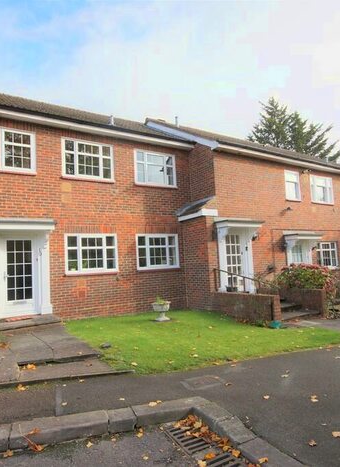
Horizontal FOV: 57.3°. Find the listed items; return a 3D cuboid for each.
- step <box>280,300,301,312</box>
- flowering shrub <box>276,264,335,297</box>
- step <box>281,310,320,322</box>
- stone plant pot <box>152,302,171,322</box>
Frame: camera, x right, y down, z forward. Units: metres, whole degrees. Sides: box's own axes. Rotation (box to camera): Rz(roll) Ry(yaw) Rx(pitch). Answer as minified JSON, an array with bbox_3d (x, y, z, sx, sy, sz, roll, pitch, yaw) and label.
[{"bbox_3d":[2.895,2.105,8.583,1.380,0.140,0.550,0,-5,-33],"label":"step"},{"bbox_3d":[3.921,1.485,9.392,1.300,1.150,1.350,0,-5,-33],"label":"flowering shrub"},{"bbox_3d":[3.198,2.182,8.078,1.380,0.130,0.500,0,-5,-33],"label":"step"},{"bbox_3d":[-0.227,2.048,8.217,0.460,0.490,0.460,-2,-4,0],"label":"stone plant pot"}]

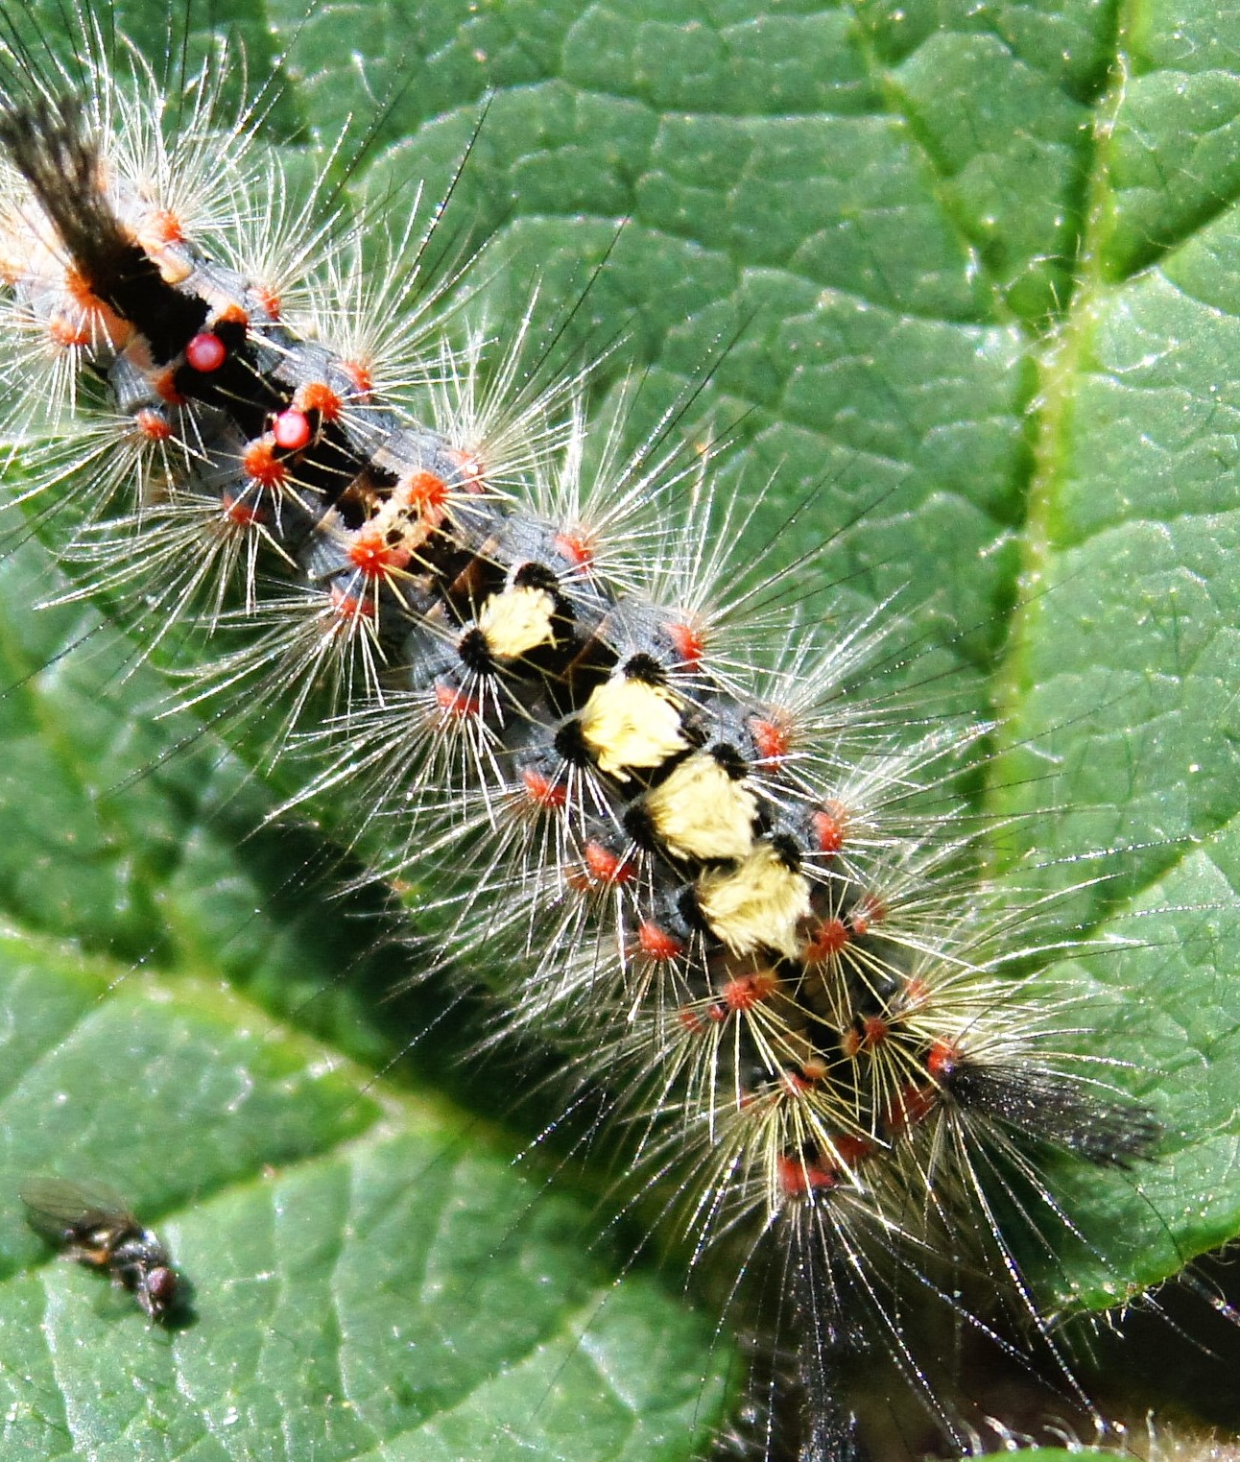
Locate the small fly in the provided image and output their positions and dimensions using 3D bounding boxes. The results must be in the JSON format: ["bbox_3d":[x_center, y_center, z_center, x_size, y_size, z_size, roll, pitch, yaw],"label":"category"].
[{"bbox_3d":[-0.013,0.013,0.180,0.004,0.002,0.002,38,53,16],"label":"small fly"}]

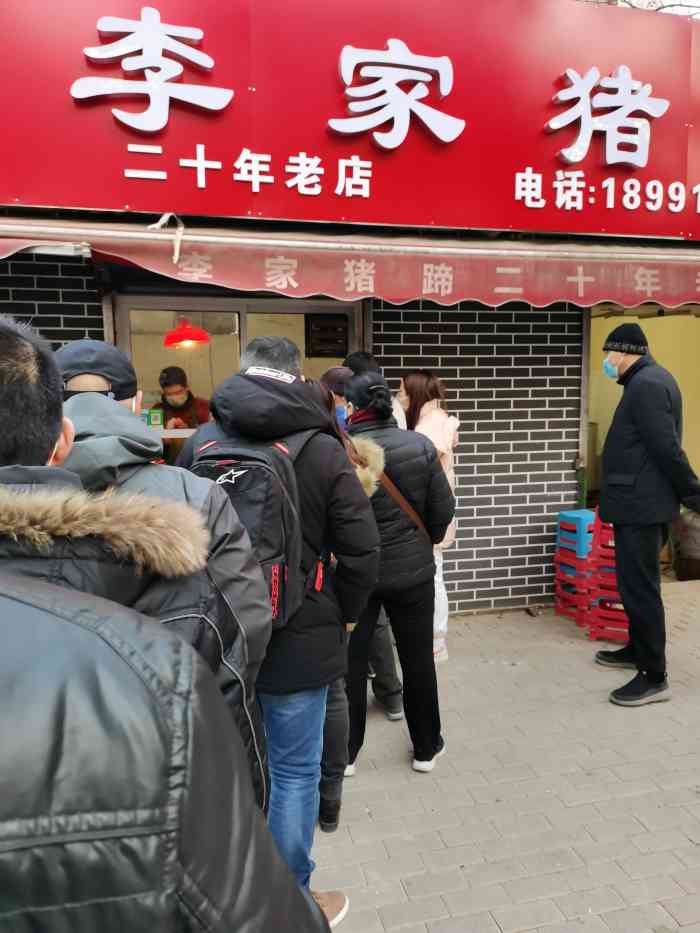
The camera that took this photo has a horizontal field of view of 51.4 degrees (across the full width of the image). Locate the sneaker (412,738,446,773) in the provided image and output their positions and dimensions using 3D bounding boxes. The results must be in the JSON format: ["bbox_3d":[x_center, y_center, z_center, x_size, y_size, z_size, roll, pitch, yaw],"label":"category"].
[{"bbox_3d":[0.337,1.125,2.937,0.092,0.100,0.245,2,7,25],"label":"sneaker"}]

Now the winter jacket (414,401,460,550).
[{"bbox_3d":[0.435,0.044,4.030,0.360,0.800,0.420,1,7,18],"label":"winter jacket"}]

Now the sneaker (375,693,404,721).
[{"bbox_3d":[0.176,1.071,3.397,0.100,0.110,0.270,-2,6,-12],"label":"sneaker"}]

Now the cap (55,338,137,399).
[{"bbox_3d":[-0.556,-0.216,1.615,0.180,0.140,0.270,-1,-1,-6],"label":"cap"}]

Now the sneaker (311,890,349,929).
[{"bbox_3d":[-0.107,1.225,2.017,0.105,0.110,0.285,4,8,38],"label":"sneaker"}]

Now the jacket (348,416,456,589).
[{"bbox_3d":[0.149,0.140,2.900,0.530,0.670,0.360,-1,6,0],"label":"jacket"}]

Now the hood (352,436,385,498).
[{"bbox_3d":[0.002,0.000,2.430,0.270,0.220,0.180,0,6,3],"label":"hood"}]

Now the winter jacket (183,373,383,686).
[{"bbox_3d":[-0.194,0.165,2.000,0.550,0.840,0.390,0,6,8],"label":"winter jacket"}]

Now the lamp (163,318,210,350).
[{"bbox_3d":[-1.053,-0.862,4.700,0.300,0.200,0.300,-9,6,1],"label":"lamp"}]

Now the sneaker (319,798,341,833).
[{"bbox_3d":[-0.069,1.164,2.567,0.090,0.110,0.245,0,6,2],"label":"sneaker"}]

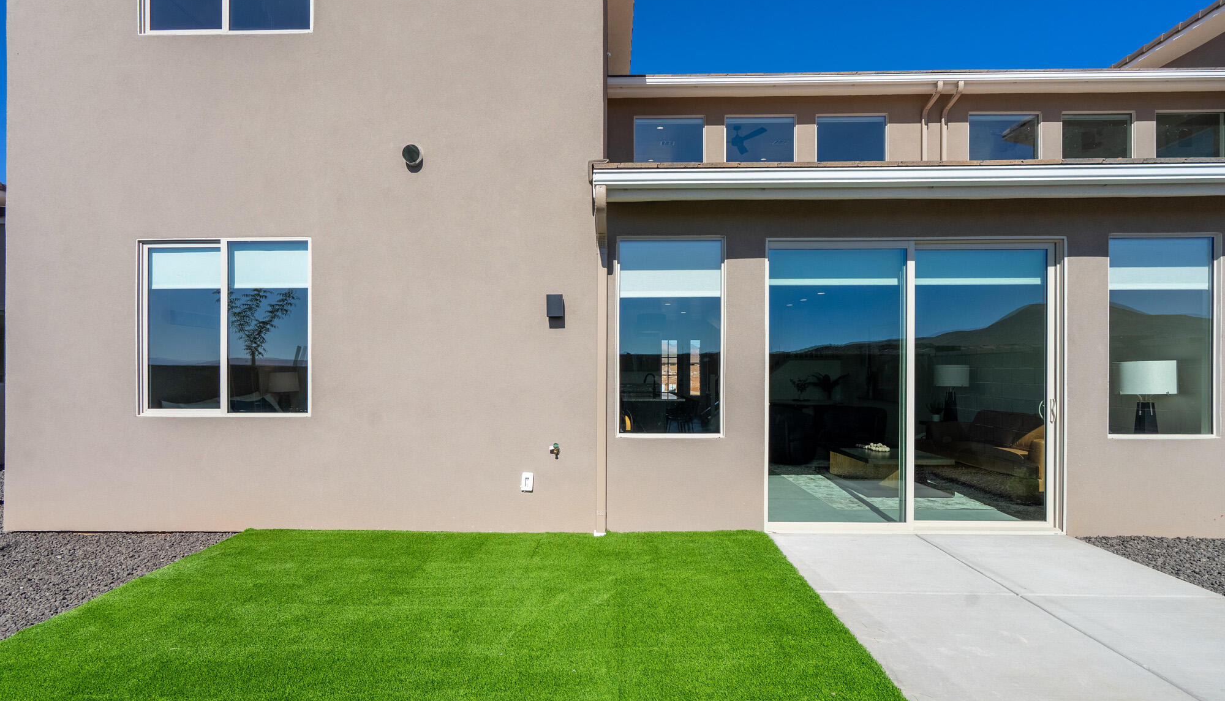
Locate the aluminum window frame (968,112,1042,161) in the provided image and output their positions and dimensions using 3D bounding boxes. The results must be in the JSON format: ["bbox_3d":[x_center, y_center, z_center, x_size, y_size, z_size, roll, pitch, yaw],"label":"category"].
[{"bbox_3d":[6.563,-3.570,9.128,1.198,0.860,0.100,0,0,2],"label":"aluminum window frame"}]

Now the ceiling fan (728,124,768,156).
[{"bbox_3d":[2.470,-4.275,10.902,1.350,0.420,1.350,0,0,2],"label":"ceiling fan"}]

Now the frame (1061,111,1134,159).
[{"bbox_3d":[8.078,-3.558,9.082,1.178,0.860,0.100,0,0,2],"label":"frame"}]

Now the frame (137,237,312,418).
[{"bbox_3d":[-3.274,-0.196,4.620,1.516,1.514,0.100,0,0,2],"label":"frame"}]

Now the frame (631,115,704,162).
[{"bbox_3d":[0.966,-3.579,9.297,1.227,0.860,0.100,0,0,2],"label":"frame"}]

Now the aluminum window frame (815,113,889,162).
[{"bbox_3d":[4.037,-3.571,9.204,1.202,0.860,0.100,0,0,2],"label":"aluminum window frame"}]

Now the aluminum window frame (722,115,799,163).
[{"bbox_3d":[2.513,-3.575,9.250,1.206,0.860,0.100,0,0,2],"label":"aluminum window frame"}]

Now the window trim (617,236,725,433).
[{"bbox_3d":[0.482,-0.115,4.507,0.904,1.668,0.100,0,0,2],"label":"window trim"}]

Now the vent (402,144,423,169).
[{"bbox_3d":[-1.649,-1.614,4.498,0.146,0.146,0.085,0,0,2],"label":"vent"}]

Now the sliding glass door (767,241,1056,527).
[{"bbox_3d":[2.454,0.278,4.459,2.381,2.382,0.130,0,0,2],"label":"sliding glass door"}]

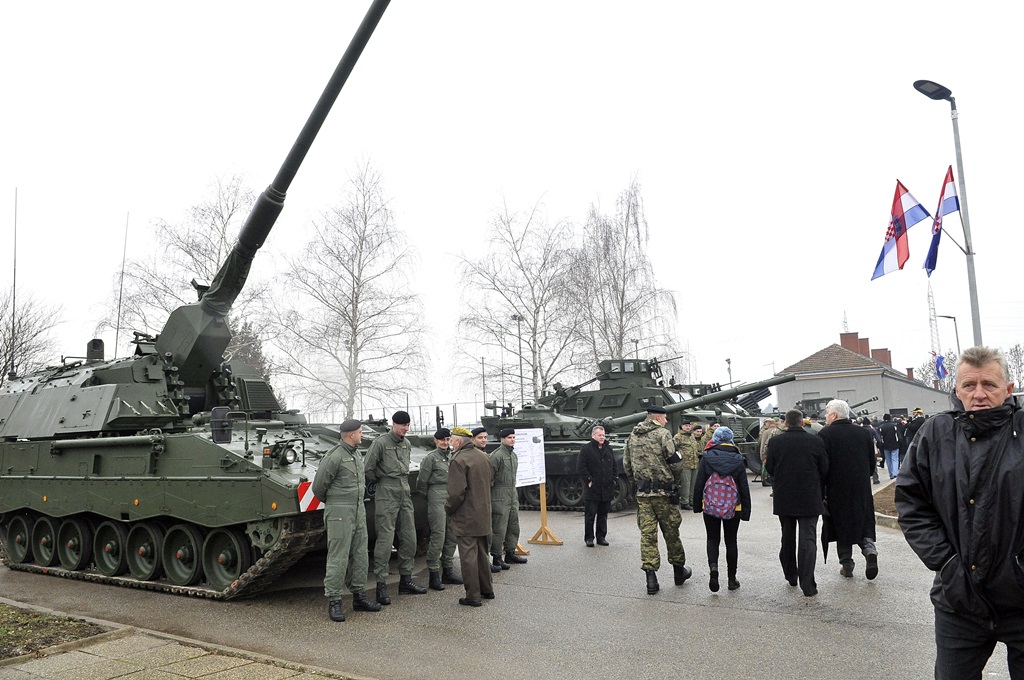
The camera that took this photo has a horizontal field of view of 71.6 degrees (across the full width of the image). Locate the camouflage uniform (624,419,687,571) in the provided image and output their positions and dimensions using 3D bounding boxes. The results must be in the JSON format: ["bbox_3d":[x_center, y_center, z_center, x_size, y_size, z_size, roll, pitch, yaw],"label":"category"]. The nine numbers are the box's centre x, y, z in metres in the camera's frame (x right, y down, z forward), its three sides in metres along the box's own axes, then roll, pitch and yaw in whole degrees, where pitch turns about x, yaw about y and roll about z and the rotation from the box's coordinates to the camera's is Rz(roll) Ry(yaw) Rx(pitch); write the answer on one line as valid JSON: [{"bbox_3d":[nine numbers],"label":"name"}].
[{"bbox_3d":[1.482,1.570,7.332,0.560,1.578,0.370,-6,-7,27],"label":"camouflage uniform"}]

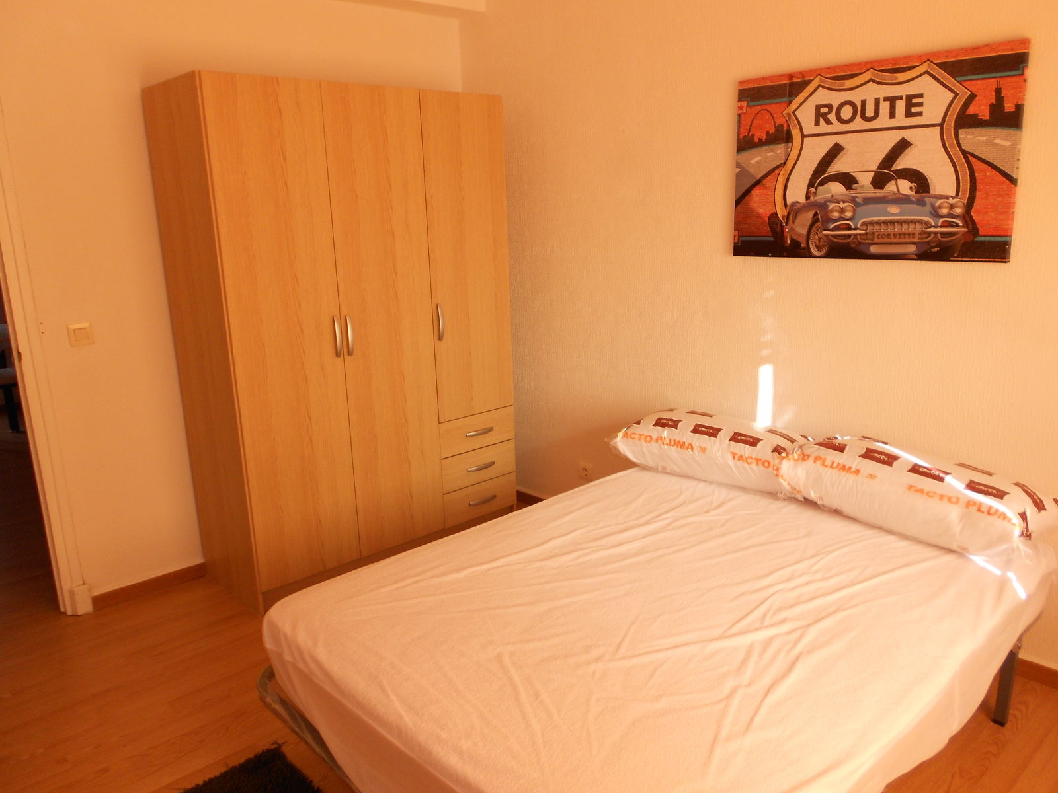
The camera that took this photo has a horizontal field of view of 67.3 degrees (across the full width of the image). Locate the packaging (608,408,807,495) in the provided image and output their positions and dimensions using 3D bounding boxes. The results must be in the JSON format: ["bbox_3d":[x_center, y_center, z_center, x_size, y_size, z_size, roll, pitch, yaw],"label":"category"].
[{"bbox_3d":[0.657,0.173,2.924,0.720,0.195,0.325,11,19,44],"label":"packaging"}]

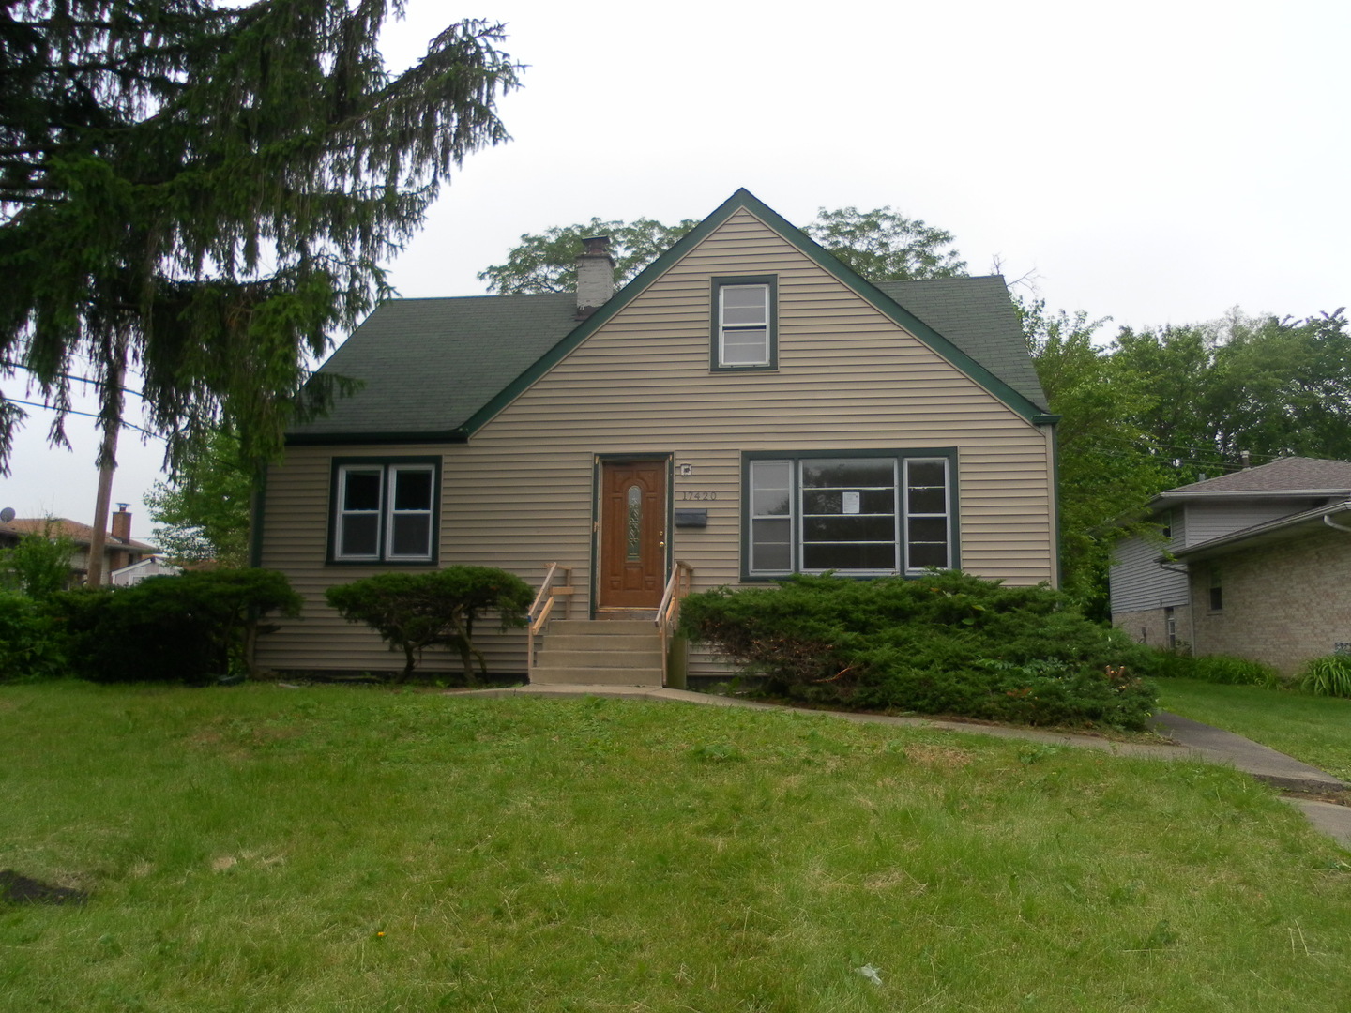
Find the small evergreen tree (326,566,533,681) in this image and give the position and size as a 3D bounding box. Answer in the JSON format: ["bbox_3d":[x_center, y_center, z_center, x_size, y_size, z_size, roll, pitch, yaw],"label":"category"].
[{"bbox_3d":[-3.150,1.491,13.952,2.750,1.450,1.650,-1,-8,8],"label":"small evergreen tree"}]

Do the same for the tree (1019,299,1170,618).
[{"bbox_3d":[8.154,-0.300,22.265,3.600,8.100,3.800,-1,-8,8],"label":"tree"}]

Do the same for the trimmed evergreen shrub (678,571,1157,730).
[{"bbox_3d":[2.629,1.609,12.611,5.300,1.730,2.300,-1,-8,8],"label":"trimmed evergreen shrub"}]

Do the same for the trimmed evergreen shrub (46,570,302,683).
[{"bbox_3d":[-6.543,1.585,14.377,3.450,1.500,1.900,-1,-8,8],"label":"trimmed evergreen shrub"}]

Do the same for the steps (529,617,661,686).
[{"bbox_3d":[-0.746,1.819,13.567,1.530,0.773,2.170,-1,-8,8],"label":"steps"}]

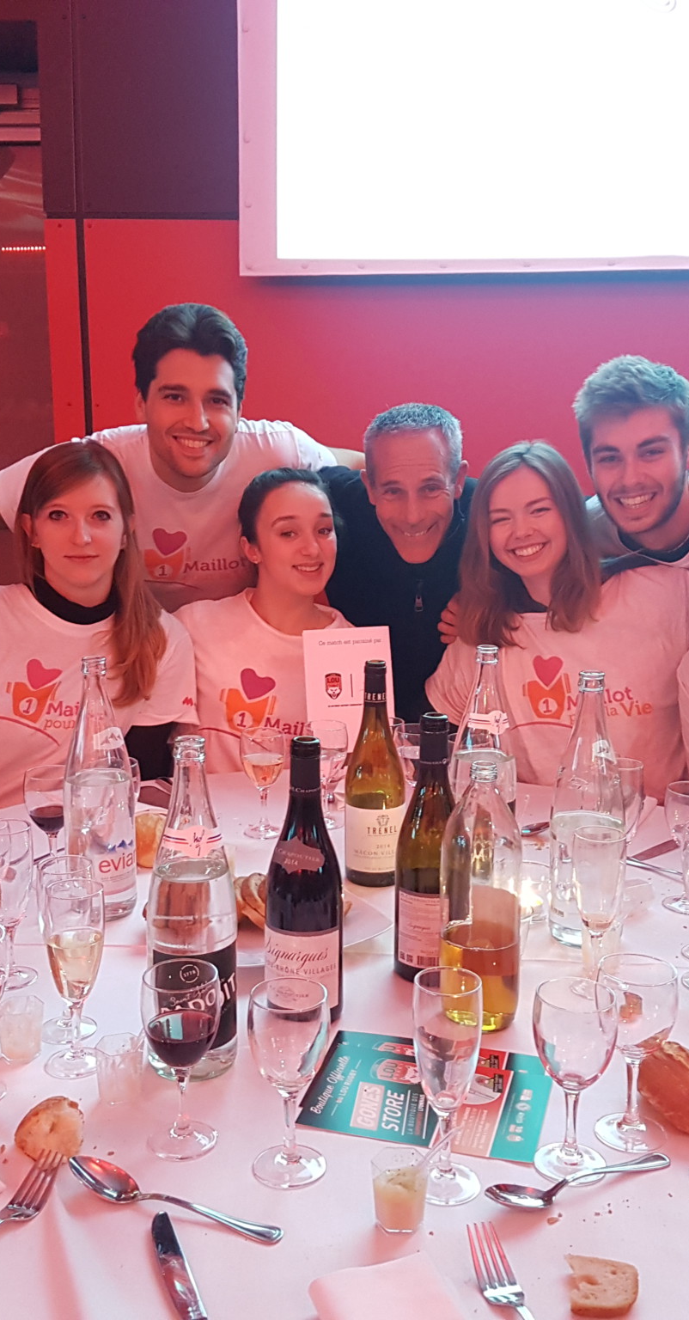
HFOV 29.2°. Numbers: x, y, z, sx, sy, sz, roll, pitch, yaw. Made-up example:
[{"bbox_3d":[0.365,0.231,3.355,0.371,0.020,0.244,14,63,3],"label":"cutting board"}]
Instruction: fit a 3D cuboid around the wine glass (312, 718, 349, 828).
[{"bbox_3d":[-0.026,0.178,2.063,0.067,0.156,0.067,1,11,0],"label":"wine glass"}]

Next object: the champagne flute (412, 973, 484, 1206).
[{"bbox_3d":[0.086,0.349,1.086,0.057,0.181,0.057,0,11,0],"label":"champagne flute"}]

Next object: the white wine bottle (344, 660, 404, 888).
[{"bbox_3d":[0.044,0.151,1.780,0.081,0.298,0.081,-3,12,-15],"label":"white wine bottle"}]

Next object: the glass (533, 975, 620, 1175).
[{"bbox_3d":[0.194,0.356,1.118,0.071,0.156,0.071,0,11,0],"label":"glass"}]

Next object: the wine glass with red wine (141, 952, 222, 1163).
[{"bbox_3d":[-0.142,0.348,1.151,0.070,0.156,0.070,0,11,0],"label":"wine glass with red wine"}]

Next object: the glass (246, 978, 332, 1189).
[{"bbox_3d":[-0.046,0.356,1.112,0.070,0.157,0.070,0,11,0],"label":"glass"}]

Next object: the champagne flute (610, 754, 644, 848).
[{"bbox_3d":[0.368,0.226,1.762,0.057,0.180,0.057,1,11,0],"label":"champagne flute"}]

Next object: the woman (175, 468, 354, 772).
[{"bbox_3d":[-0.137,0.304,2.355,0.440,1.271,0.680,-1,11,-6],"label":"woman"}]

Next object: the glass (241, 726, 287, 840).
[{"bbox_3d":[-0.122,0.188,2.009,0.069,0.155,0.069,1,11,0],"label":"glass"}]

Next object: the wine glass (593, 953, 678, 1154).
[{"bbox_3d":[0.259,0.348,1.174,0.072,0.156,0.072,1,11,0],"label":"wine glass"}]

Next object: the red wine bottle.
[{"bbox_3d":[-0.041,0.229,1.411,0.084,0.296,0.084,1,11,0],"label":"red wine bottle"}]

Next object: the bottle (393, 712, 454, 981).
[{"bbox_3d":[0.101,0.209,1.493,0.081,0.298,0.081,1,11,3],"label":"bottle"}]

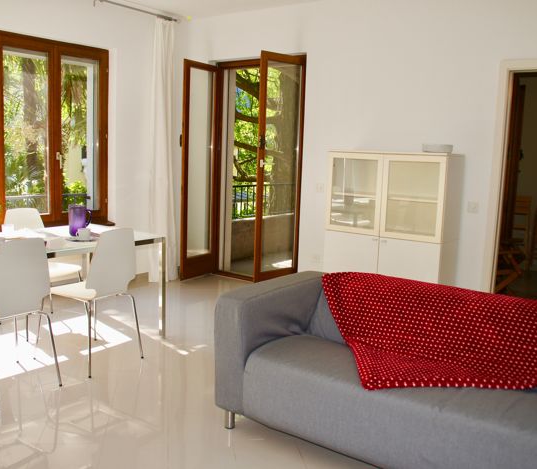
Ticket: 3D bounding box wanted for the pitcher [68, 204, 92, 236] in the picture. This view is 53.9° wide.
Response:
[{"bbox_3d":[-1.338,-0.099,3.755,0.165,0.215,0.125,2,8,0],"label":"pitcher"}]

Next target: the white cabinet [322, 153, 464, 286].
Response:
[{"bbox_3d":[1.003,0.044,4.393,0.985,1.400,0.450,7,10,33],"label":"white cabinet"}]

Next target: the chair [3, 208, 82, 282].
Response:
[{"bbox_3d":[-1.736,0.267,4.025,0.550,0.875,0.480,8,10,37],"label":"chair"}]

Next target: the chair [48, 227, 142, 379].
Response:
[{"bbox_3d":[-1.152,0.376,3.408,0.550,0.875,0.480,7,10,33],"label":"chair"}]

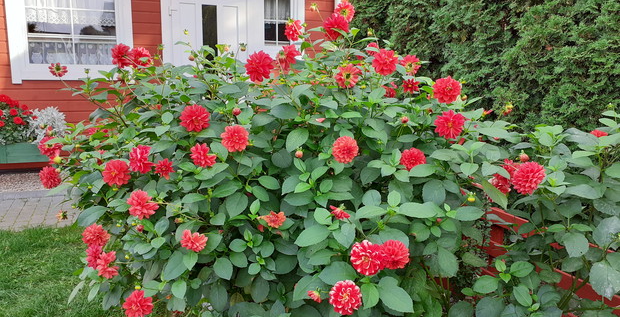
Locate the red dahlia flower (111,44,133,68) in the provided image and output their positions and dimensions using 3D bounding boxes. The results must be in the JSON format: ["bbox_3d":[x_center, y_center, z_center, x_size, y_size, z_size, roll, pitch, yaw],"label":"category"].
[{"bbox_3d":[-0.791,-0.432,2.030,0.062,0.105,0.100,0,7,39],"label":"red dahlia flower"}]

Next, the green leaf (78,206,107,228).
[{"bbox_3d":[-0.798,0.212,1.770,0.125,0.022,0.075,-30,46,-24],"label":"green leaf"}]

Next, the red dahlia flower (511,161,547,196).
[{"bbox_3d":[0.735,0.064,1.630,0.112,0.112,0.070,5,0,24],"label":"red dahlia flower"}]

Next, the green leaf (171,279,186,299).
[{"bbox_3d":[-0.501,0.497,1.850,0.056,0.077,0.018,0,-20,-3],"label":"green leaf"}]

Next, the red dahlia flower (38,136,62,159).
[{"bbox_3d":[-1.057,-0.045,1.970,0.098,0.095,0.060,-6,1,-35],"label":"red dahlia flower"}]

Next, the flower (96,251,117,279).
[{"bbox_3d":[-0.669,0.350,1.598,0.059,0.091,0.086,-8,12,-41],"label":"flower"}]

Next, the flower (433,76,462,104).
[{"bbox_3d":[0.517,-0.255,1.820,0.108,0.105,0.062,1,-9,0],"label":"flower"}]

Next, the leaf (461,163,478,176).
[{"bbox_3d":[0.567,0.039,1.720,0.063,0.015,0.080,0,41,0],"label":"leaf"}]

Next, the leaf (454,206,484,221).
[{"bbox_3d":[0.534,0.184,1.620,0.098,0.017,0.059,-3,45,6],"label":"leaf"}]

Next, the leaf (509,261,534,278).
[{"bbox_3d":[0.722,0.379,1.650,0.086,0.018,0.062,0,41,0],"label":"leaf"}]

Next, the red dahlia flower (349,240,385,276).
[{"bbox_3d":[0.184,0.321,1.550,0.109,0.114,0.062,2,-11,7],"label":"red dahlia flower"}]

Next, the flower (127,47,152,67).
[{"bbox_3d":[-0.751,-0.451,2.150,0.108,0.100,0.060,3,1,17],"label":"flower"}]

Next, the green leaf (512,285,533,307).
[{"bbox_3d":[0.694,0.449,1.580,0.050,0.014,0.090,-41,54,-18],"label":"green leaf"}]

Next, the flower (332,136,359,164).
[{"bbox_3d":[0.123,-0.029,1.670,0.090,0.093,0.062,1,1,1],"label":"flower"}]

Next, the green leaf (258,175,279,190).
[{"bbox_3d":[-0.146,0.084,1.700,0.088,0.020,0.050,23,48,18],"label":"green leaf"}]

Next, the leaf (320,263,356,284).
[{"bbox_3d":[0.089,0.373,1.570,0.126,0.020,0.085,-1,53,3],"label":"leaf"}]

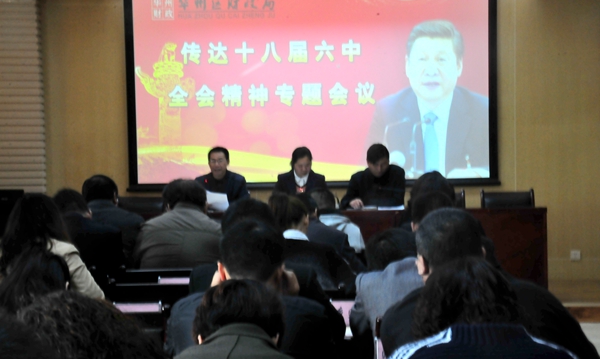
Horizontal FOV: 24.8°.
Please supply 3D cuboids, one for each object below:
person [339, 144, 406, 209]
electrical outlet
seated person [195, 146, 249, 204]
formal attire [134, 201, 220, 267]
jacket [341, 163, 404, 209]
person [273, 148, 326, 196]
[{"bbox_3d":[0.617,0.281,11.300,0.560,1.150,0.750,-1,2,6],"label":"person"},{"bbox_3d":[2.502,0.686,12.400,0.086,0.086,0.012,-1,2,0],"label":"electrical outlet"},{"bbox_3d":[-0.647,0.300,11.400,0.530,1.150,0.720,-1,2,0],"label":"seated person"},{"bbox_3d":[-0.514,0.405,6.350,0.530,0.600,0.460,-1,2,0],"label":"formal attire"},{"bbox_3d":[0.617,0.174,11.300,0.550,0.600,0.450,-1,2,6],"label":"jacket"},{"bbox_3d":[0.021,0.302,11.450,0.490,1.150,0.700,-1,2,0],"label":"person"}]

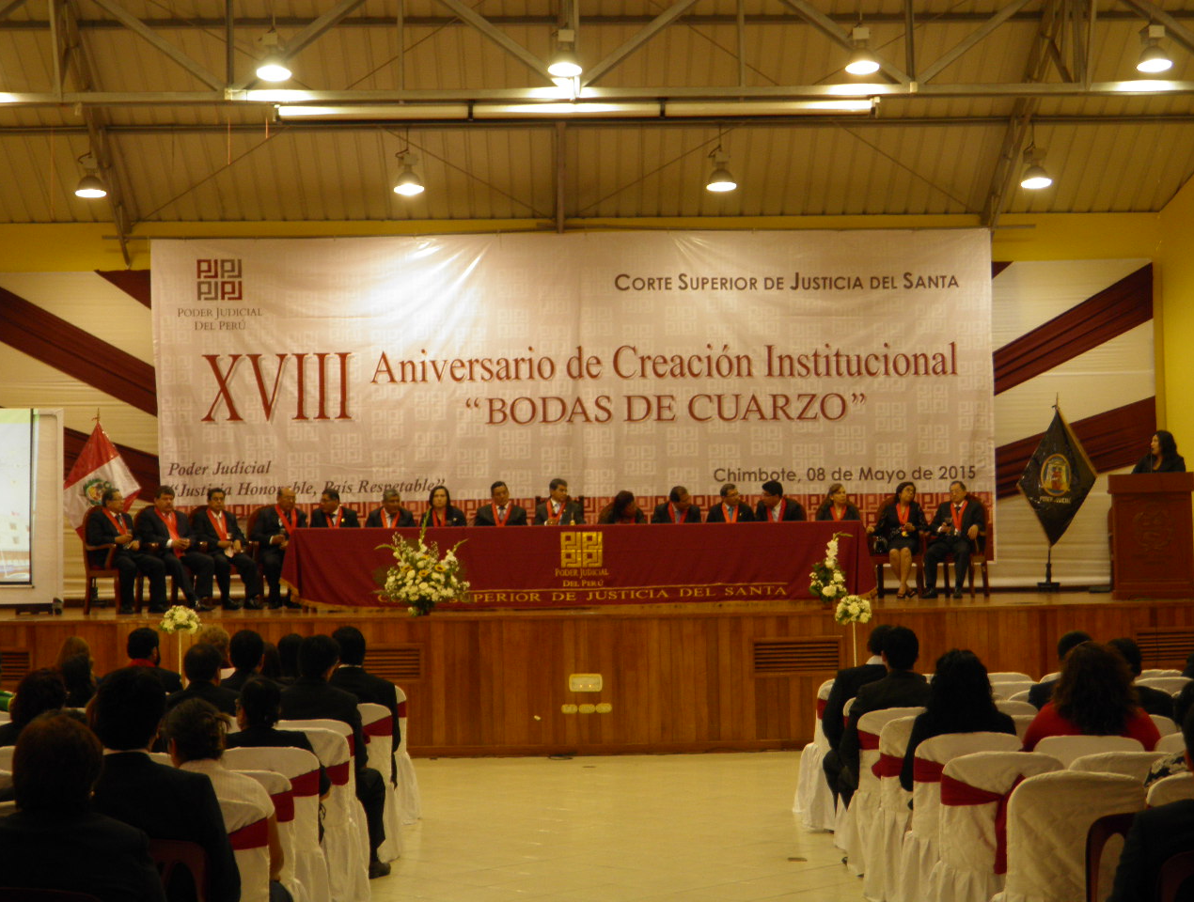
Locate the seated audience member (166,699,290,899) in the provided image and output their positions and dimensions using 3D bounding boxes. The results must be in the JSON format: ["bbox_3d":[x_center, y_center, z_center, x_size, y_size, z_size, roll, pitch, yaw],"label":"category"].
[{"bbox_3d":[-1.262,1.415,7.204,0.520,1.200,0.820,-1,-3,-2],"label":"seated audience member"}]

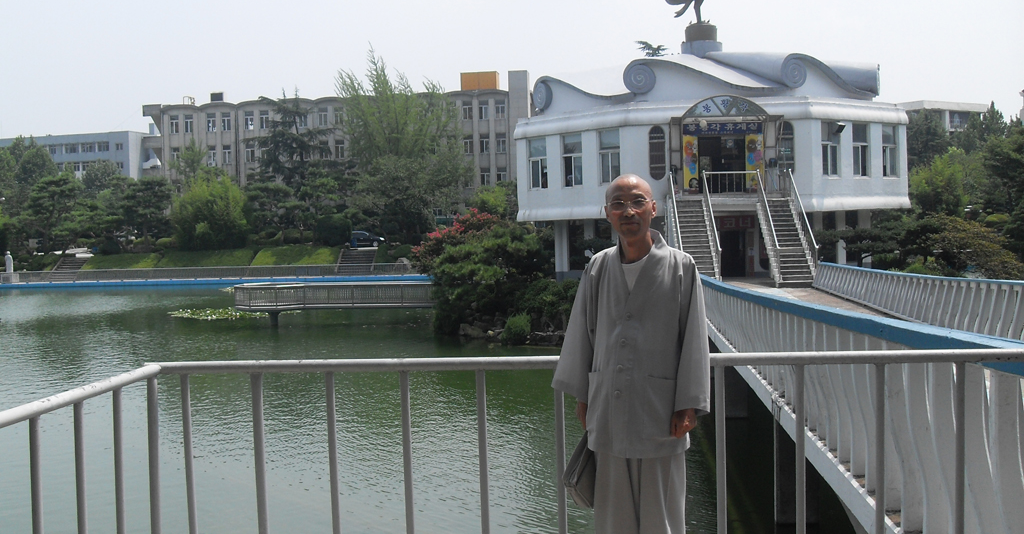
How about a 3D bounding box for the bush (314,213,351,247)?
[{"bbox_3d":[-14.352,-2.911,88.000,3.000,2.700,2.800,-1,2,9],"label":"bush"}]

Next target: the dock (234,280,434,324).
[{"bbox_3d":[-6.932,1.464,44.500,8.500,1.700,2.800,-2,2,6],"label":"dock"}]

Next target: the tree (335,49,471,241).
[{"bbox_3d":[-10.105,-11.212,101.000,12.000,17.200,11.000,-2,2,0],"label":"tree"}]

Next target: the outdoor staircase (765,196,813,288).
[{"bbox_3d":[9.401,-0.956,37.650,1.300,3.000,4.800,-2,2,6],"label":"outdoor staircase"}]

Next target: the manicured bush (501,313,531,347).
[{"bbox_3d":[0.110,1.986,34.500,0.920,0.950,0.900,-2,2,0],"label":"manicured bush"}]

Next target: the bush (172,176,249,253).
[{"bbox_3d":[-25.619,-4.503,93.000,6.300,6.400,6.000,-2,2,0],"label":"bush"}]

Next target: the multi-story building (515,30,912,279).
[{"bbox_3d":[8.771,-5.280,49.944,16.900,10.900,17.600,-1,2,5],"label":"multi-story building"}]

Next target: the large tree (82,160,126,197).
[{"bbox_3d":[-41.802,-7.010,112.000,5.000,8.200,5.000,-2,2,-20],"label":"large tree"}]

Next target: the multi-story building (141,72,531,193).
[{"bbox_3d":[-18.348,-11.341,124.315,43.000,17.300,13.500,-1,2,8],"label":"multi-story building"}]

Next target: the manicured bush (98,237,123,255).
[{"bbox_3d":[-33.015,-1.686,90.000,1.950,1.500,1.900,-2,2,0],"label":"manicured bush"}]

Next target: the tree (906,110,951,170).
[{"bbox_3d":[33.327,-8.000,88.000,4.800,9.500,4.800,-1,2,21],"label":"tree"}]

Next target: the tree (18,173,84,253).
[{"bbox_3d":[-39.129,-4.461,93.000,5.800,7.000,5.500,-2,2,-23],"label":"tree"}]

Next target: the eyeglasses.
[{"bbox_3d":[0.430,-0.221,3.999,0.143,0.046,0.140,-3,2,11],"label":"eyeglasses"}]

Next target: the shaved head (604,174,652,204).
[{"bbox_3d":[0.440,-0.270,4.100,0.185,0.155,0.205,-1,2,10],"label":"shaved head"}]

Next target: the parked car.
[{"bbox_3d":[-13.205,-2.455,97.000,4.500,1.450,1.780,-2,2,3],"label":"parked car"}]

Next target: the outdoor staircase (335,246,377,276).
[{"bbox_3d":[-12.614,-0.445,88.500,3.050,1.950,4.000,-2,2,-2],"label":"outdoor staircase"}]

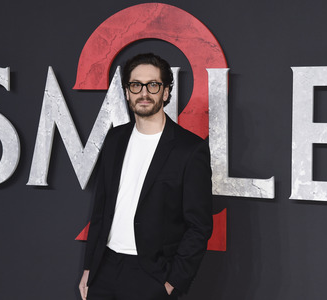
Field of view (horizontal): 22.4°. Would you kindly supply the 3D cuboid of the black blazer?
[{"bbox_3d":[-0.060,0.224,3.400,0.530,0.740,0.310,2,5,24],"label":"black blazer"}]

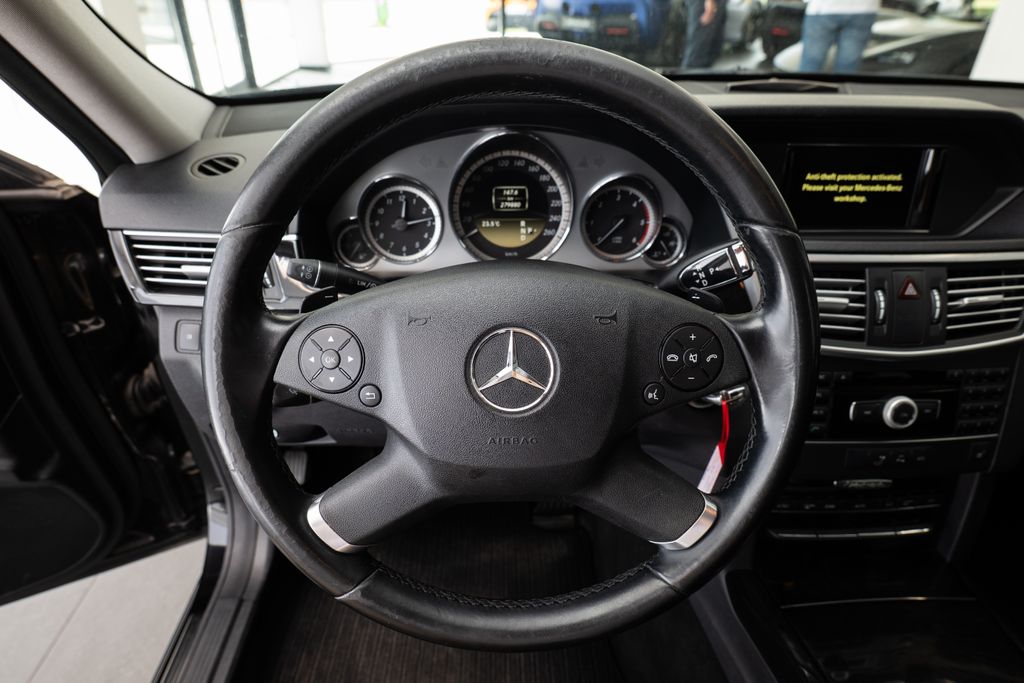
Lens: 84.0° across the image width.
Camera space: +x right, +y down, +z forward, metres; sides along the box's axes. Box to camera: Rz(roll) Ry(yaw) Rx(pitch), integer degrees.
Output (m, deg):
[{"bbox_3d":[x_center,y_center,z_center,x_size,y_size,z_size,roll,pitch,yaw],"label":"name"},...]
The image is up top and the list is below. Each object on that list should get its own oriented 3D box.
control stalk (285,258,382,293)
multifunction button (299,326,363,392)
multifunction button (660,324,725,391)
[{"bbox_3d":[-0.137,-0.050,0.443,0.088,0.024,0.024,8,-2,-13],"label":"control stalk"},{"bbox_3d":[-0.119,0.012,0.372,0.042,0.042,0.010,0,0,8],"label":"multifunction button"},{"bbox_3d":[0.118,0.011,0.372,0.042,0.042,0.010,0,0,-9],"label":"multifunction button"}]

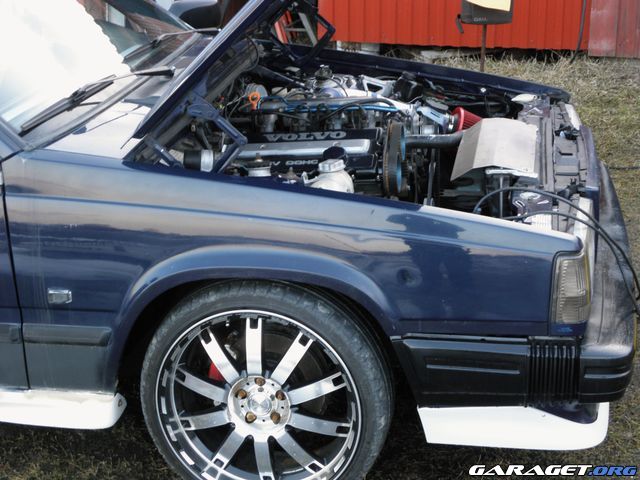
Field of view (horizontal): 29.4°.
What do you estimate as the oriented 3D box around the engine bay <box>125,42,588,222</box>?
[{"bbox_3d":[0.212,-0.202,3.590,1.080,0.460,1.490,2,20,10],"label":"engine bay"}]

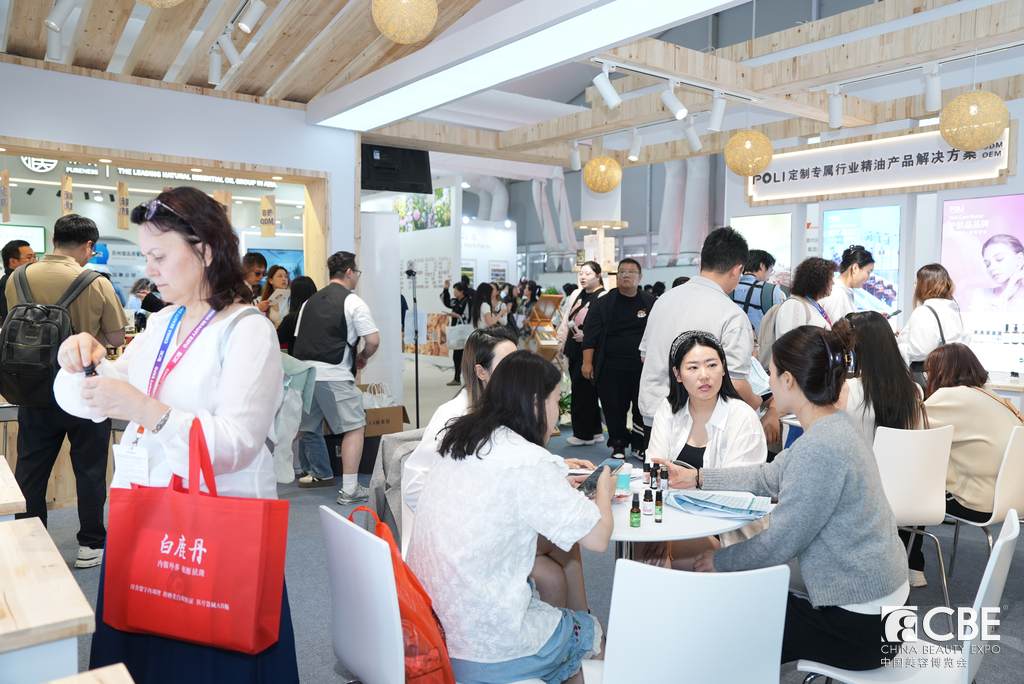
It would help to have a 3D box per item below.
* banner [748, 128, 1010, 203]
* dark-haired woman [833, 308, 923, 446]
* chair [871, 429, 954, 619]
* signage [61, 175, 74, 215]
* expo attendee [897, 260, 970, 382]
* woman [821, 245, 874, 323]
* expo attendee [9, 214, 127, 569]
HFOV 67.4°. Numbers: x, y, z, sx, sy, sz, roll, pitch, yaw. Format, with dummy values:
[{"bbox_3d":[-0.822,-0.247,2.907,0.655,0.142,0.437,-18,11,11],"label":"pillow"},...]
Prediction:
[{"bbox_3d":[2.575,-1.299,5.684,0.060,0.370,1.940,-3,5,-38],"label":"banner"},{"bbox_3d":[1.693,0.509,3.726,0.480,1.320,0.720,-1,4,-22],"label":"dark-haired woman"},{"bbox_3d":[1.754,0.801,3.655,0.430,0.870,0.500,0,4,-10],"label":"chair"},{"bbox_3d":[-3.316,-1.054,5.726,0.020,0.380,0.130,1,4,7],"label":"signage"},{"bbox_3d":[2.784,0.288,5.006,0.460,1.600,0.340,1,4,8],"label":"expo attendee"},{"bbox_3d":[1.952,0.312,4.507,0.380,1.730,0.460,0,4,-6],"label":"woman"},{"bbox_3d":[-2.236,0.255,3.891,0.520,1.770,0.420,1,4,8],"label":"expo attendee"}]

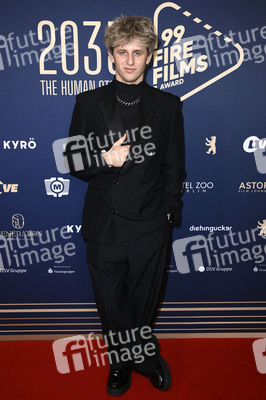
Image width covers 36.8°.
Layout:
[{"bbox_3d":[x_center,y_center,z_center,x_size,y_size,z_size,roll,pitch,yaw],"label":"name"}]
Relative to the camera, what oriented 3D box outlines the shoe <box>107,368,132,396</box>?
[{"bbox_3d":[-0.067,0.914,2.181,0.122,0.115,0.300,1,14,3],"label":"shoe"}]

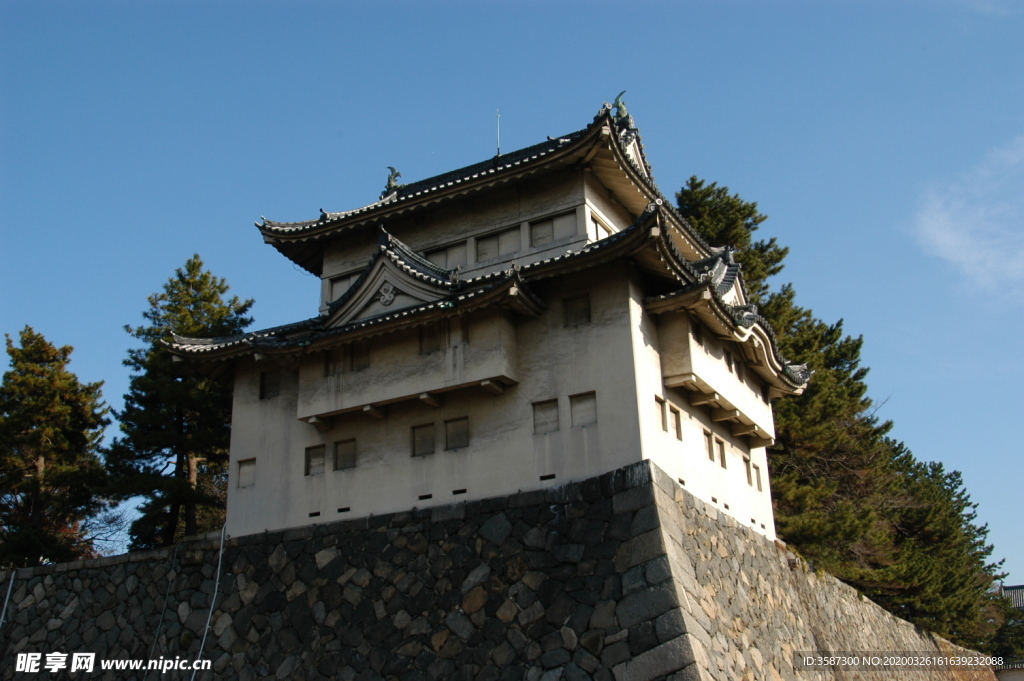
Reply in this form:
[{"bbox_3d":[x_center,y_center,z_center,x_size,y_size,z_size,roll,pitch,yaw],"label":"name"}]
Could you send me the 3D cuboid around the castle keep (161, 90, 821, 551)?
[{"bbox_3d":[-0.041,-0.561,35.803,17.150,15.000,15.300,-13,-24,26],"label":"castle keep"}]

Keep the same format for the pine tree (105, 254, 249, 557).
[{"bbox_3d":[-13.736,3.061,42.629,6.800,14.400,6.800,5,-22,-17],"label":"pine tree"}]

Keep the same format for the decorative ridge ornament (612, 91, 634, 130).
[{"bbox_3d":[3.912,-8.143,36.365,0.750,1.500,0.450,-13,-24,26],"label":"decorative ridge ornament"}]

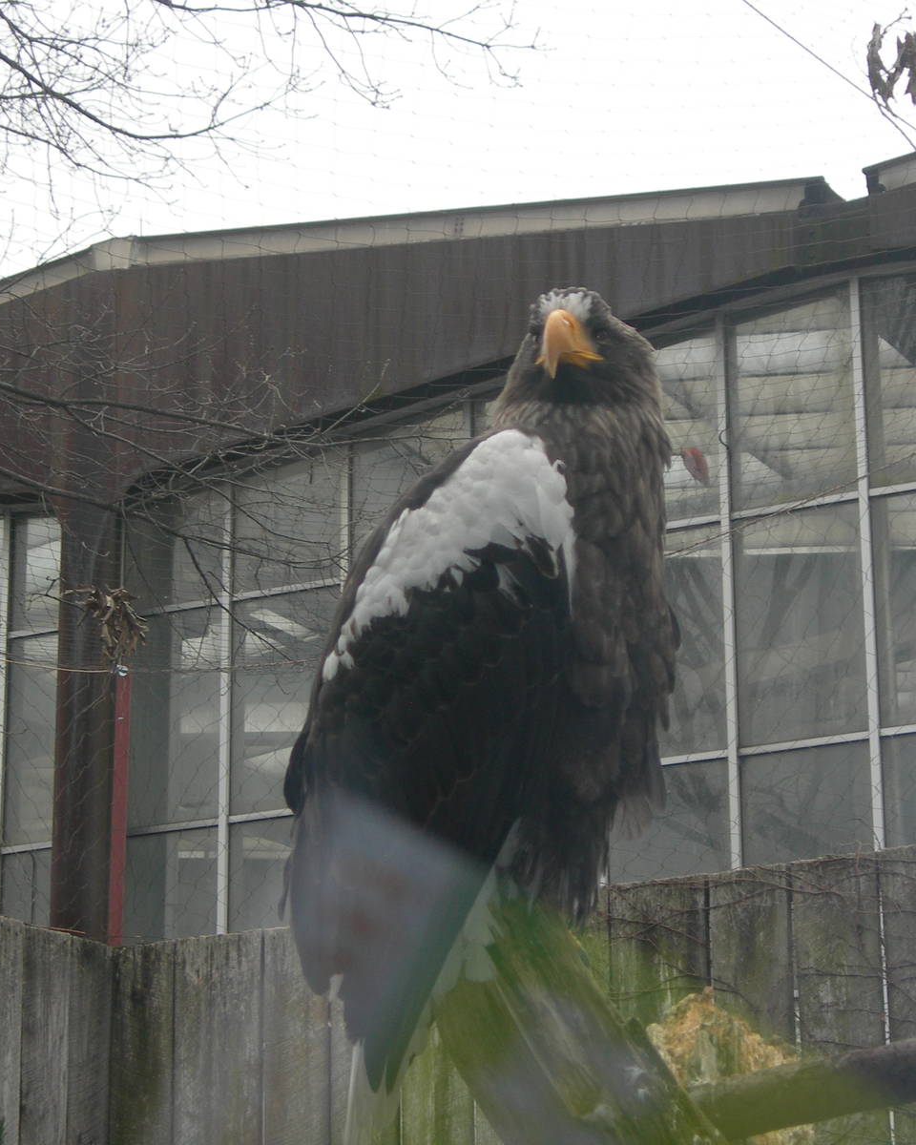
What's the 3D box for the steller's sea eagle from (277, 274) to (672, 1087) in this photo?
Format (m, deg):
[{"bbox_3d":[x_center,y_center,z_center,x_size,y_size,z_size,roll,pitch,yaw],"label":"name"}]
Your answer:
[{"bbox_3d":[0.029,0.114,3.448,0.400,0.780,0.300,-17,-24,42],"label":"steller's sea eagle"}]

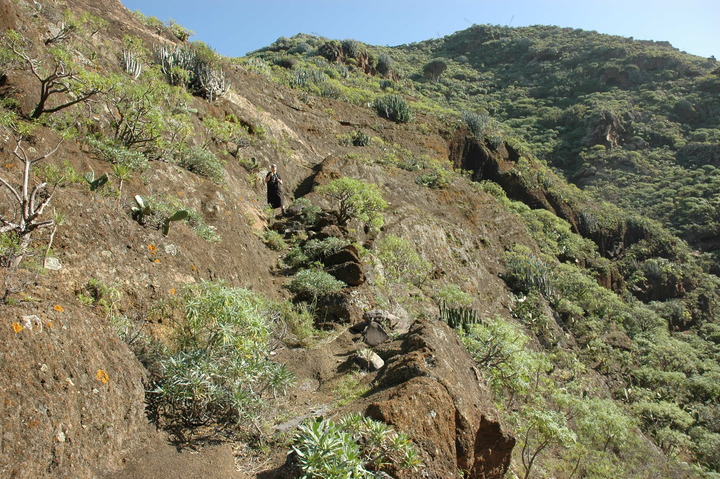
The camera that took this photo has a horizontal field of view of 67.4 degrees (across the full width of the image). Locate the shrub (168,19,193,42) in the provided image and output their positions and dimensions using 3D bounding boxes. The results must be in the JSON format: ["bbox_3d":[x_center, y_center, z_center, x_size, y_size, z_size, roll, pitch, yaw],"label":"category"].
[{"bbox_3d":[-10.704,-12.394,32.000,1.496,1.381,1.316,0,-3,0],"label":"shrub"}]

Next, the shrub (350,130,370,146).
[{"bbox_3d":[0.030,-5.990,32.000,1.150,0.920,1.012,0,-3,0],"label":"shrub"}]

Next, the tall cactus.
[{"bbox_3d":[-8.893,-6.850,21.000,0.831,1.133,0.731,0,-3,0],"label":"tall cactus"}]

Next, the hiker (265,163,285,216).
[{"bbox_3d":[-2.741,-1.603,17.300,0.580,1.660,0.420,1,-4,-12],"label":"hiker"}]

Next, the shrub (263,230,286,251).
[{"bbox_3d":[-2.092,0.024,13.200,0.564,0.475,0.507,1,-4,-9],"label":"shrub"}]

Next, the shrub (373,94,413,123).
[{"bbox_3d":[2.108,-8.497,35.000,2.491,1.762,2.242,0,-4,3],"label":"shrub"}]

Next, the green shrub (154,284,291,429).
[{"bbox_3d":[-1.223,1.032,4.800,1.196,1.260,1.052,1,-4,-14],"label":"green shrub"}]

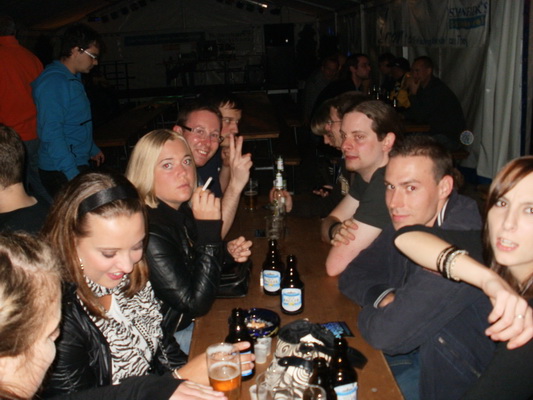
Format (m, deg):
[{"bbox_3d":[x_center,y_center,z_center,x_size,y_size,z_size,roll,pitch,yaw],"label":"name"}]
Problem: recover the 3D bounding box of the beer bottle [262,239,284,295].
[{"bbox_3d":[0.025,0.217,1.812,0.069,0.171,0.069,-2,15,0],"label":"beer bottle"}]

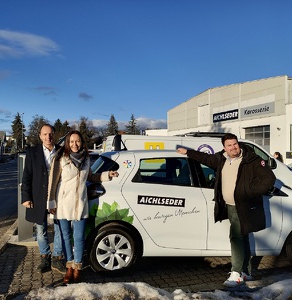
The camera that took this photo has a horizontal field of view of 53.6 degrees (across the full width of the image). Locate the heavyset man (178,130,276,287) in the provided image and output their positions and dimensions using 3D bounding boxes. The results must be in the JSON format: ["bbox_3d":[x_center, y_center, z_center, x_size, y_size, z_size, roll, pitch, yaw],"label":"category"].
[{"bbox_3d":[0.940,0.665,3.400,1.100,1.730,0.520,0,0,20],"label":"heavyset man"}]

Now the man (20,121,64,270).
[{"bbox_3d":[-1.210,0.570,3.490,0.560,1.760,0.400,0,0,-18],"label":"man"}]

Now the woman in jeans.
[{"bbox_3d":[-0.715,0.633,3.260,0.780,1.680,0.440,0,0,-13],"label":"woman in jeans"}]

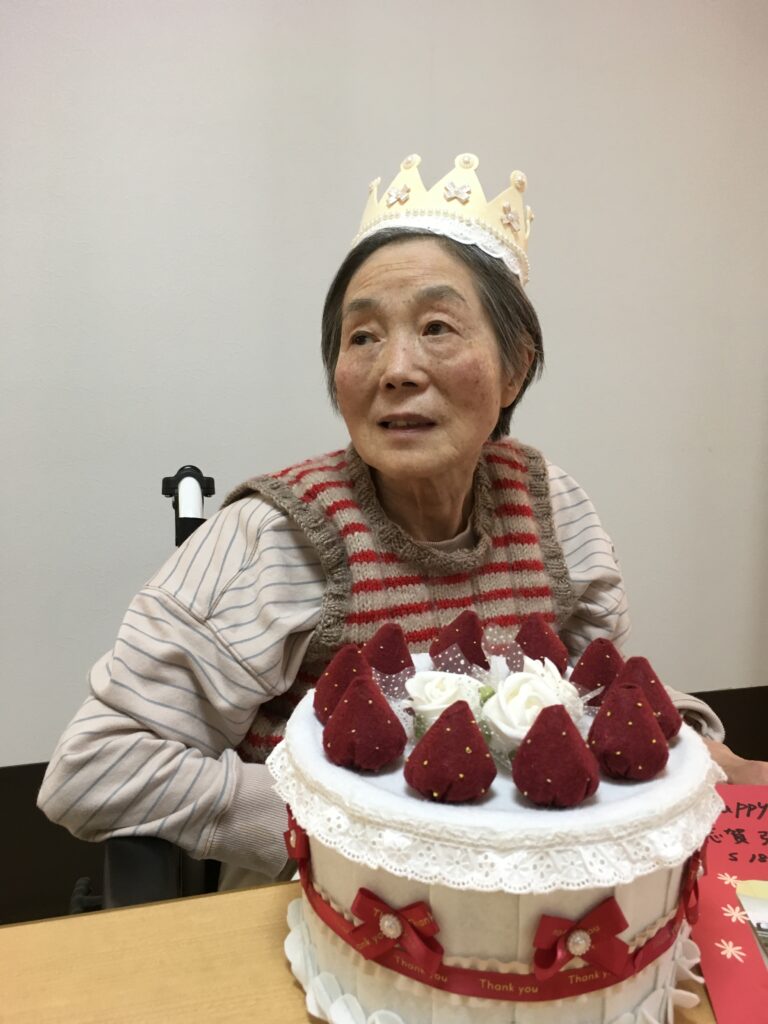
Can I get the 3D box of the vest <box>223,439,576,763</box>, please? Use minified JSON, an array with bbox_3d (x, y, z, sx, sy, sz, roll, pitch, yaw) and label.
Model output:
[{"bbox_3d":[0.006,0.148,0.803,0.330,0.435,0.240,-1,9,-18],"label":"vest"}]

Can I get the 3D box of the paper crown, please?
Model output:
[{"bbox_3d":[0.052,-0.233,0.750,0.157,0.086,0.157,7,-15,19],"label":"paper crown"}]

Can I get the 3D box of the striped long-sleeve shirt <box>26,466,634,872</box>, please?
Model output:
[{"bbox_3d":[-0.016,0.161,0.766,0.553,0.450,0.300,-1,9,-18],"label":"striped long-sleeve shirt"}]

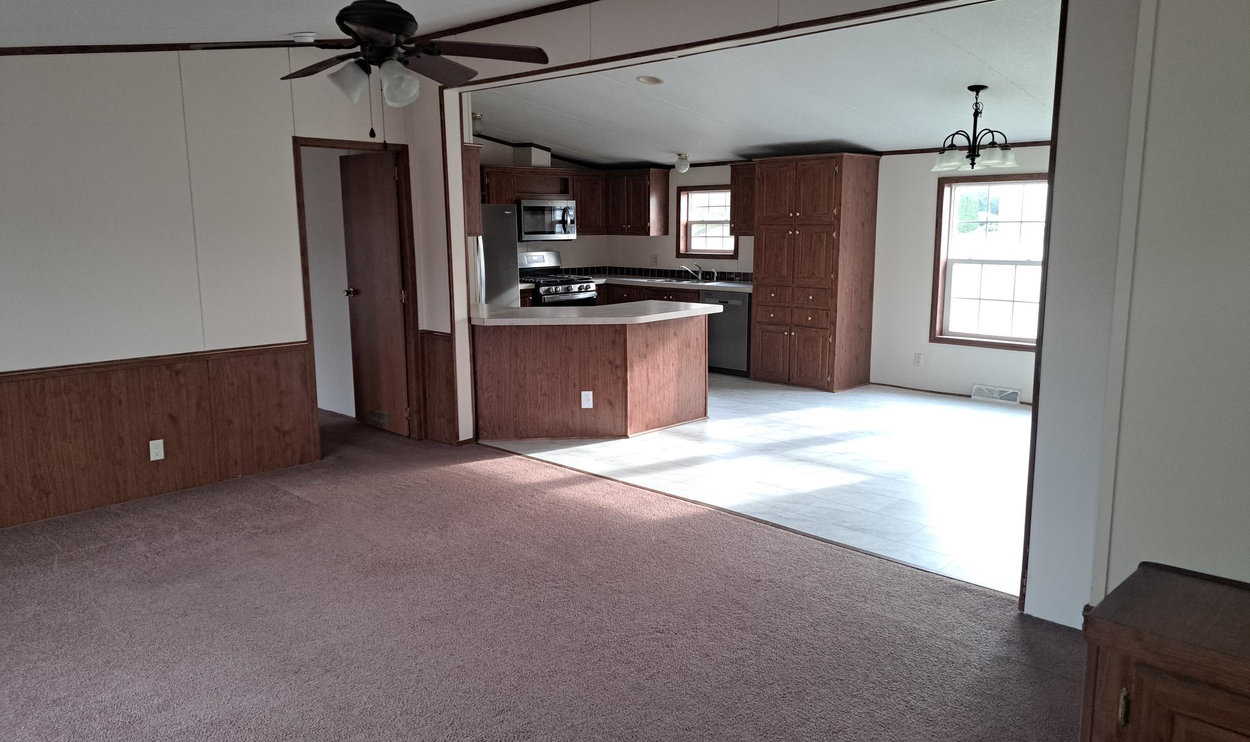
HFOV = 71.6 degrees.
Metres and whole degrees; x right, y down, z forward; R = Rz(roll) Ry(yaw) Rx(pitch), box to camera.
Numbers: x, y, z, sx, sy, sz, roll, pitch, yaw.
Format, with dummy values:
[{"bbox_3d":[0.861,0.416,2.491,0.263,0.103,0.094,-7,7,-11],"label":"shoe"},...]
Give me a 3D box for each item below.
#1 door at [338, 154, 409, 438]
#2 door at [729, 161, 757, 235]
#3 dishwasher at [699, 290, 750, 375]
[{"bbox_3d":[-1.855,-0.564,6.467,0.745,2.038,0.039,9,14,43],"label":"door"},{"bbox_3d":[1.209,-1.653,8.393,0.432,0.676,0.030,9,14,43],"label":"door"},{"bbox_3d":[1.178,-0.404,8.835,0.608,0.849,0.608,9,14,43],"label":"dishwasher"}]

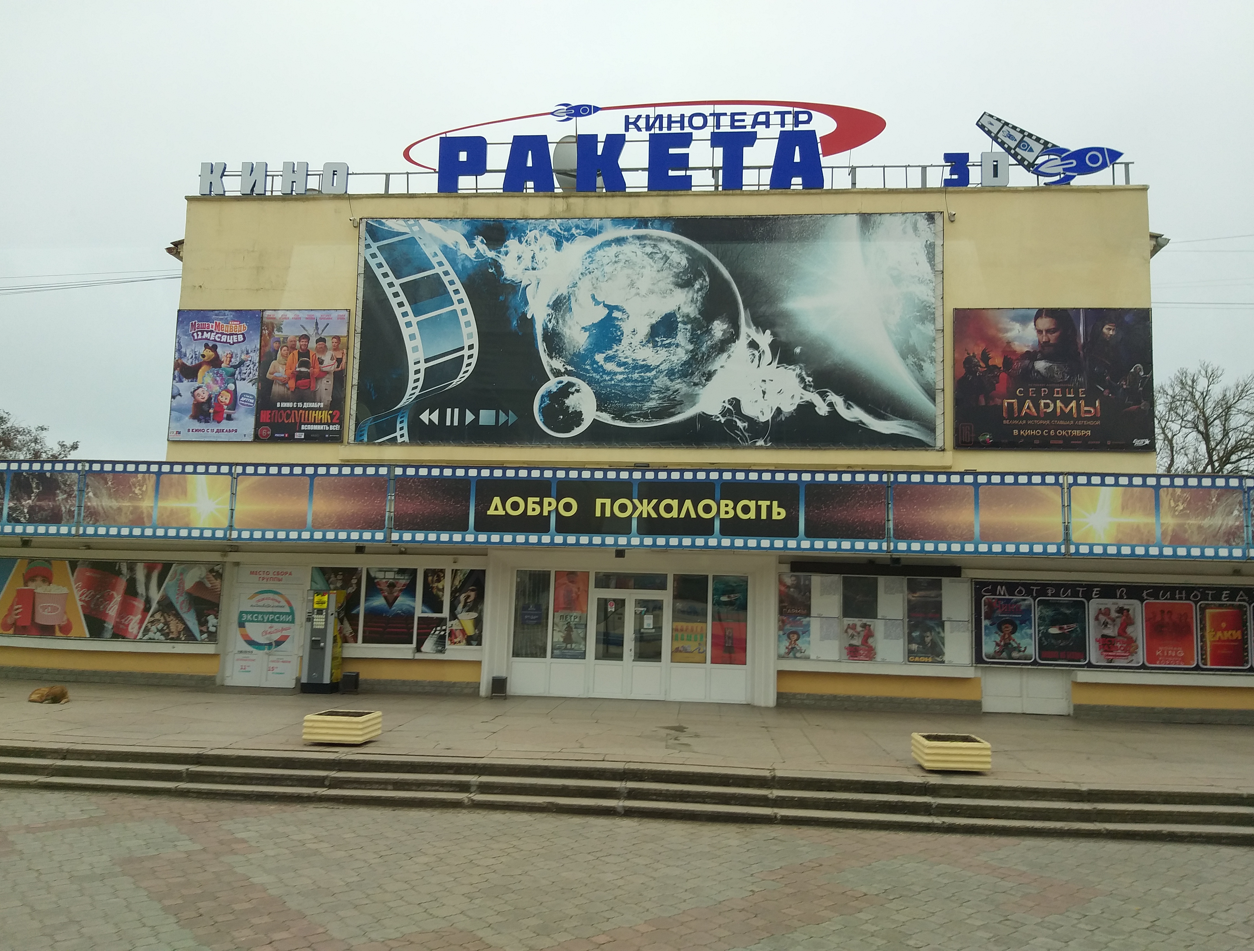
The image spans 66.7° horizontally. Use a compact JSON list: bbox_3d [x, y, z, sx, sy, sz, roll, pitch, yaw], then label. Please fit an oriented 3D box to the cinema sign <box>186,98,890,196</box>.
[{"bbox_3d":[-2.054,-7.116,20.778,15.109,1.935,0.350,1,-6,5],"label":"cinema sign"}]

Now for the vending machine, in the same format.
[{"bbox_3d":[-5.427,2.973,17.117,0.535,1.800,0.520,1,-5,5],"label":"vending machine"}]

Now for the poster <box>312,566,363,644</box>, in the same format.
[{"bbox_3d":[-5.685,2.544,18.672,0.990,1.488,0.030,1,-6,5],"label":"poster"}]

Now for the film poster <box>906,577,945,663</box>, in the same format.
[{"bbox_3d":[5.500,2.669,17.545,0.681,1.554,0.030,1,-6,5],"label":"film poster"}]

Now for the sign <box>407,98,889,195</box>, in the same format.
[{"bbox_3d":[0.264,-6.616,19.339,9.745,1.907,0.300,1,-5,5],"label":"sign"}]

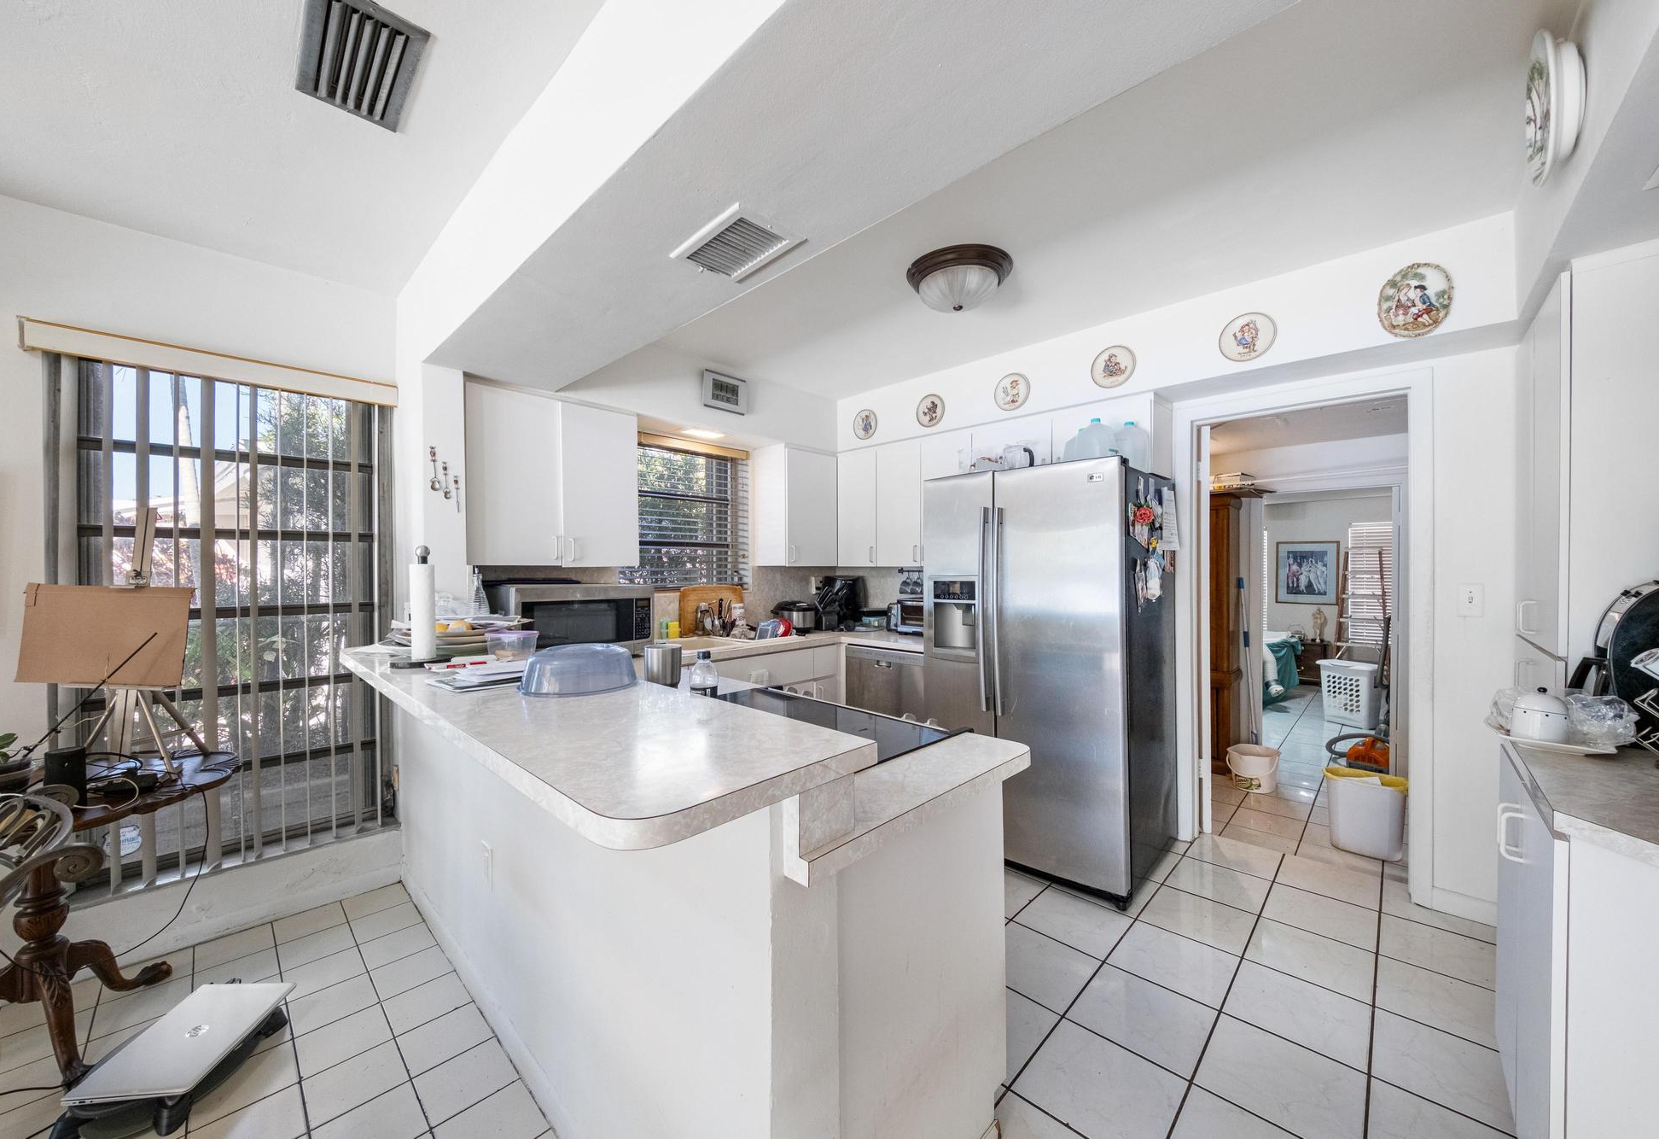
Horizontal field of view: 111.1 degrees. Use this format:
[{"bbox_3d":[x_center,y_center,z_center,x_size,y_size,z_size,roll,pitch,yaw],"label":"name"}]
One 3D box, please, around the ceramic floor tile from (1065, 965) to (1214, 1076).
[{"bbox_3d":[0.947,1.350,1.720,0.327,0.010,0.327,0,0,45],"label":"ceramic floor tile"}]

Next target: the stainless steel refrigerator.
[{"bbox_3d":[1.080,0.439,2.822,0.925,1.770,0.810,0,0,44],"label":"stainless steel refrigerator"}]

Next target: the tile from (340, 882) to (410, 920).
[{"bbox_3d":[-1.832,1.345,2.300,0.200,0.010,0.200,0,0,44],"label":"tile"}]

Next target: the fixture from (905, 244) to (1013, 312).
[{"bbox_3d":[0.477,-1.042,2.097,0.380,0.165,0.380,0,0,0],"label":"fixture"}]

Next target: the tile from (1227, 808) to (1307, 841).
[{"bbox_3d":[2.293,1.327,2.975,0.299,0.010,0.299,0,0,44],"label":"tile"}]

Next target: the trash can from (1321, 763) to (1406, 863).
[{"bbox_3d":[2.534,1.151,2.682,0.310,0.340,0.230,0,0,44],"label":"trash can"}]

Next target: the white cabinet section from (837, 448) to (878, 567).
[{"bbox_3d":[0.297,-0.412,3.907,0.350,0.785,0.320,0,0,44],"label":"white cabinet section"}]

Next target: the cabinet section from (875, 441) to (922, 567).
[{"bbox_3d":[0.544,-0.409,3.664,0.350,0.785,0.320,0,0,44],"label":"cabinet section"}]

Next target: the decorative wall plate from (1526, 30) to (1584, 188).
[{"bbox_3d":[1.622,-1.025,1.265,0.055,0.310,0.310,0,0,45],"label":"decorative wall plate"}]

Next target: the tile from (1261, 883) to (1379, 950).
[{"bbox_3d":[1.887,1.331,2.188,0.331,0.010,0.331,0,0,44],"label":"tile"}]

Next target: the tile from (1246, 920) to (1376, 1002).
[{"bbox_3d":[1.674,1.350,1.981,0.327,0.010,0.327,0,0,45],"label":"tile"}]

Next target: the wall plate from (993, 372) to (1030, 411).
[{"bbox_3d":[0.975,-0.945,3.037,0.197,0.197,0.025,0,0,43],"label":"wall plate"}]

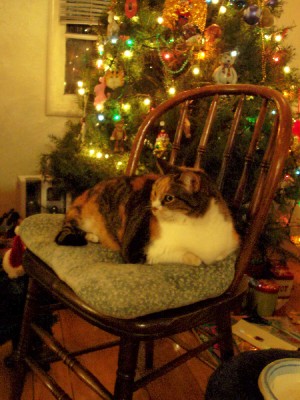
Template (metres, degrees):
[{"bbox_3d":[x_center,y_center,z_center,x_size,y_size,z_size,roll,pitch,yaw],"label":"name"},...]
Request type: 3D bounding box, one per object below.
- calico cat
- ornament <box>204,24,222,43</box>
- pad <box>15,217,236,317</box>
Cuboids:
[{"bbox_3d":[0.003,-0.007,0.945,0.225,0.210,0.370,-5,20,-39],"label":"calico cat"},{"bbox_3d":[0.253,-0.658,1.700,0.070,0.073,0.070,8,15,0],"label":"ornament"},{"bbox_3d":[-0.051,0.113,0.900,0.370,0.060,0.420,-5,20,-39],"label":"pad"}]

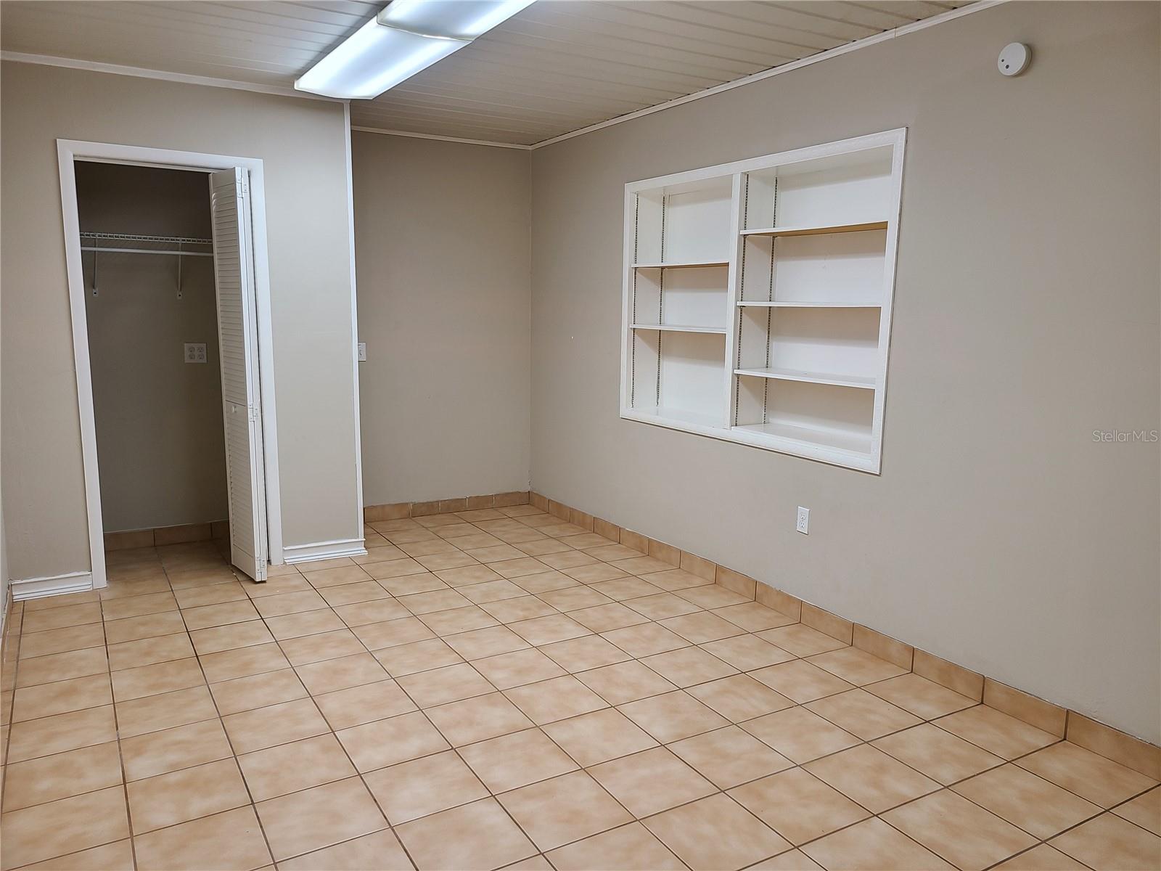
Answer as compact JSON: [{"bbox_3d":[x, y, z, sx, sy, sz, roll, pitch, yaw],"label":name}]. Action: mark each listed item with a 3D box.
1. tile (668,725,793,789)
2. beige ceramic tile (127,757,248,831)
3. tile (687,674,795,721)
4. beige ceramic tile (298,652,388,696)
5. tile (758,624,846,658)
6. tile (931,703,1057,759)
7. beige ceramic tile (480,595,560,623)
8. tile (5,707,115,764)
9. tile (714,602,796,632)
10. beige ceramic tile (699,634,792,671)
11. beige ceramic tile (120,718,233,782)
[{"bbox_3d":[0.477,1.028,2.795,0.298,0.010,0.298,-5,10,-30],"label":"tile"},{"bbox_3d":[-1.147,1.051,2.546,0.300,0.010,0.300,-5,10,-30],"label":"beige ceramic tile"},{"bbox_3d":[0.586,0.965,3.207,0.298,0.010,0.298,-5,10,-30],"label":"tile"},{"bbox_3d":[-0.923,0.924,3.380,0.298,0.010,0.298,-5,10,-30],"label":"beige ceramic tile"},{"bbox_3d":[0.951,0.889,3.785,0.284,0.010,0.300,-4,10,-30],"label":"tile"},{"bbox_3d":[1.410,1.008,2.972,0.285,0.010,0.300,-5,10,-30],"label":"tile"},{"bbox_3d":[-0.289,0.824,4.114,0.302,0.010,0.302,-4,10,-30],"label":"beige ceramic tile"},{"bbox_3d":[-1.717,0.992,2.899,0.300,0.010,0.300,-5,10,-30],"label":"tile"},{"bbox_3d":[0.806,0.839,4.032,0.298,0.010,0.298,-5,10,-30],"label":"tile"},{"bbox_3d":[0.702,0.912,3.635,0.302,0.010,0.302,-4,10,-30],"label":"beige ceramic tile"},{"bbox_3d":[-1.296,1.006,2.795,0.300,0.010,0.300,-5,10,-30],"label":"beige ceramic tile"}]

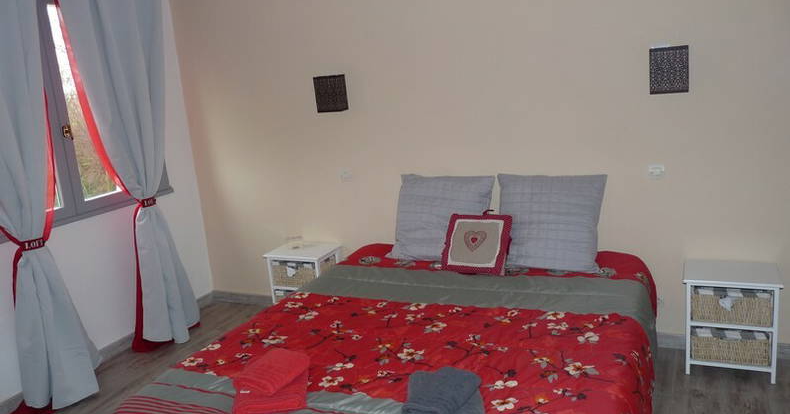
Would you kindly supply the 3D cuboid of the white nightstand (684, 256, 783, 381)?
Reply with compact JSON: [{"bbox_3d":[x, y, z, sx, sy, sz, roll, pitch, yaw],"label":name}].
[{"bbox_3d":[1.562,0.530,2.889,0.388,0.456,0.295,1,14,25],"label":"white nightstand"}]

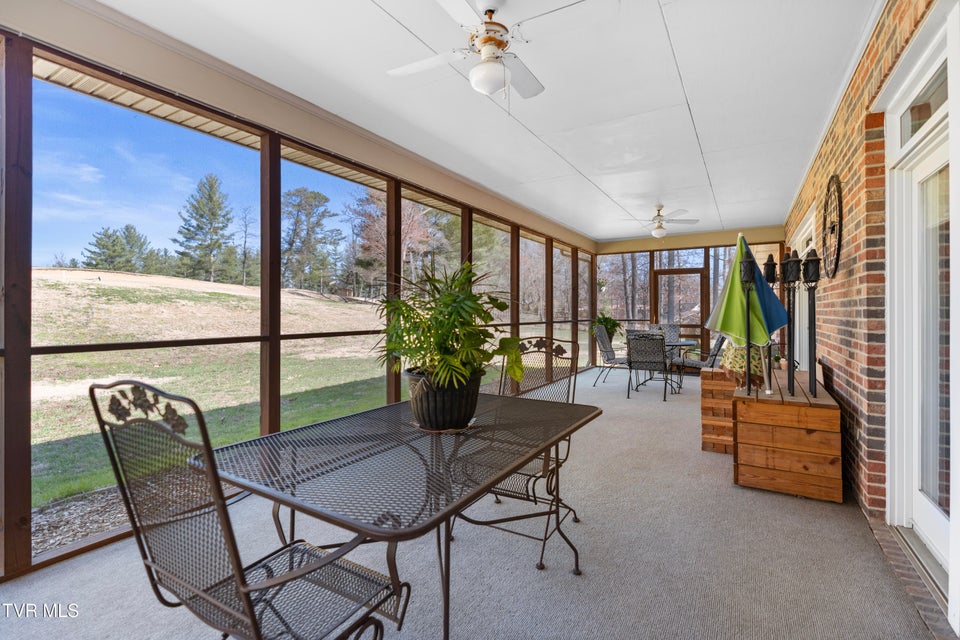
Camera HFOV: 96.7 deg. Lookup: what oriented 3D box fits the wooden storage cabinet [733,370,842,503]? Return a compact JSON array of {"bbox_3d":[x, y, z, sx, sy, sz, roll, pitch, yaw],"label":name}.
[{"bbox_3d":[2.583,0.839,3.682,0.583,0.621,1.987,0,0,33],"label":"wooden storage cabinet"}]

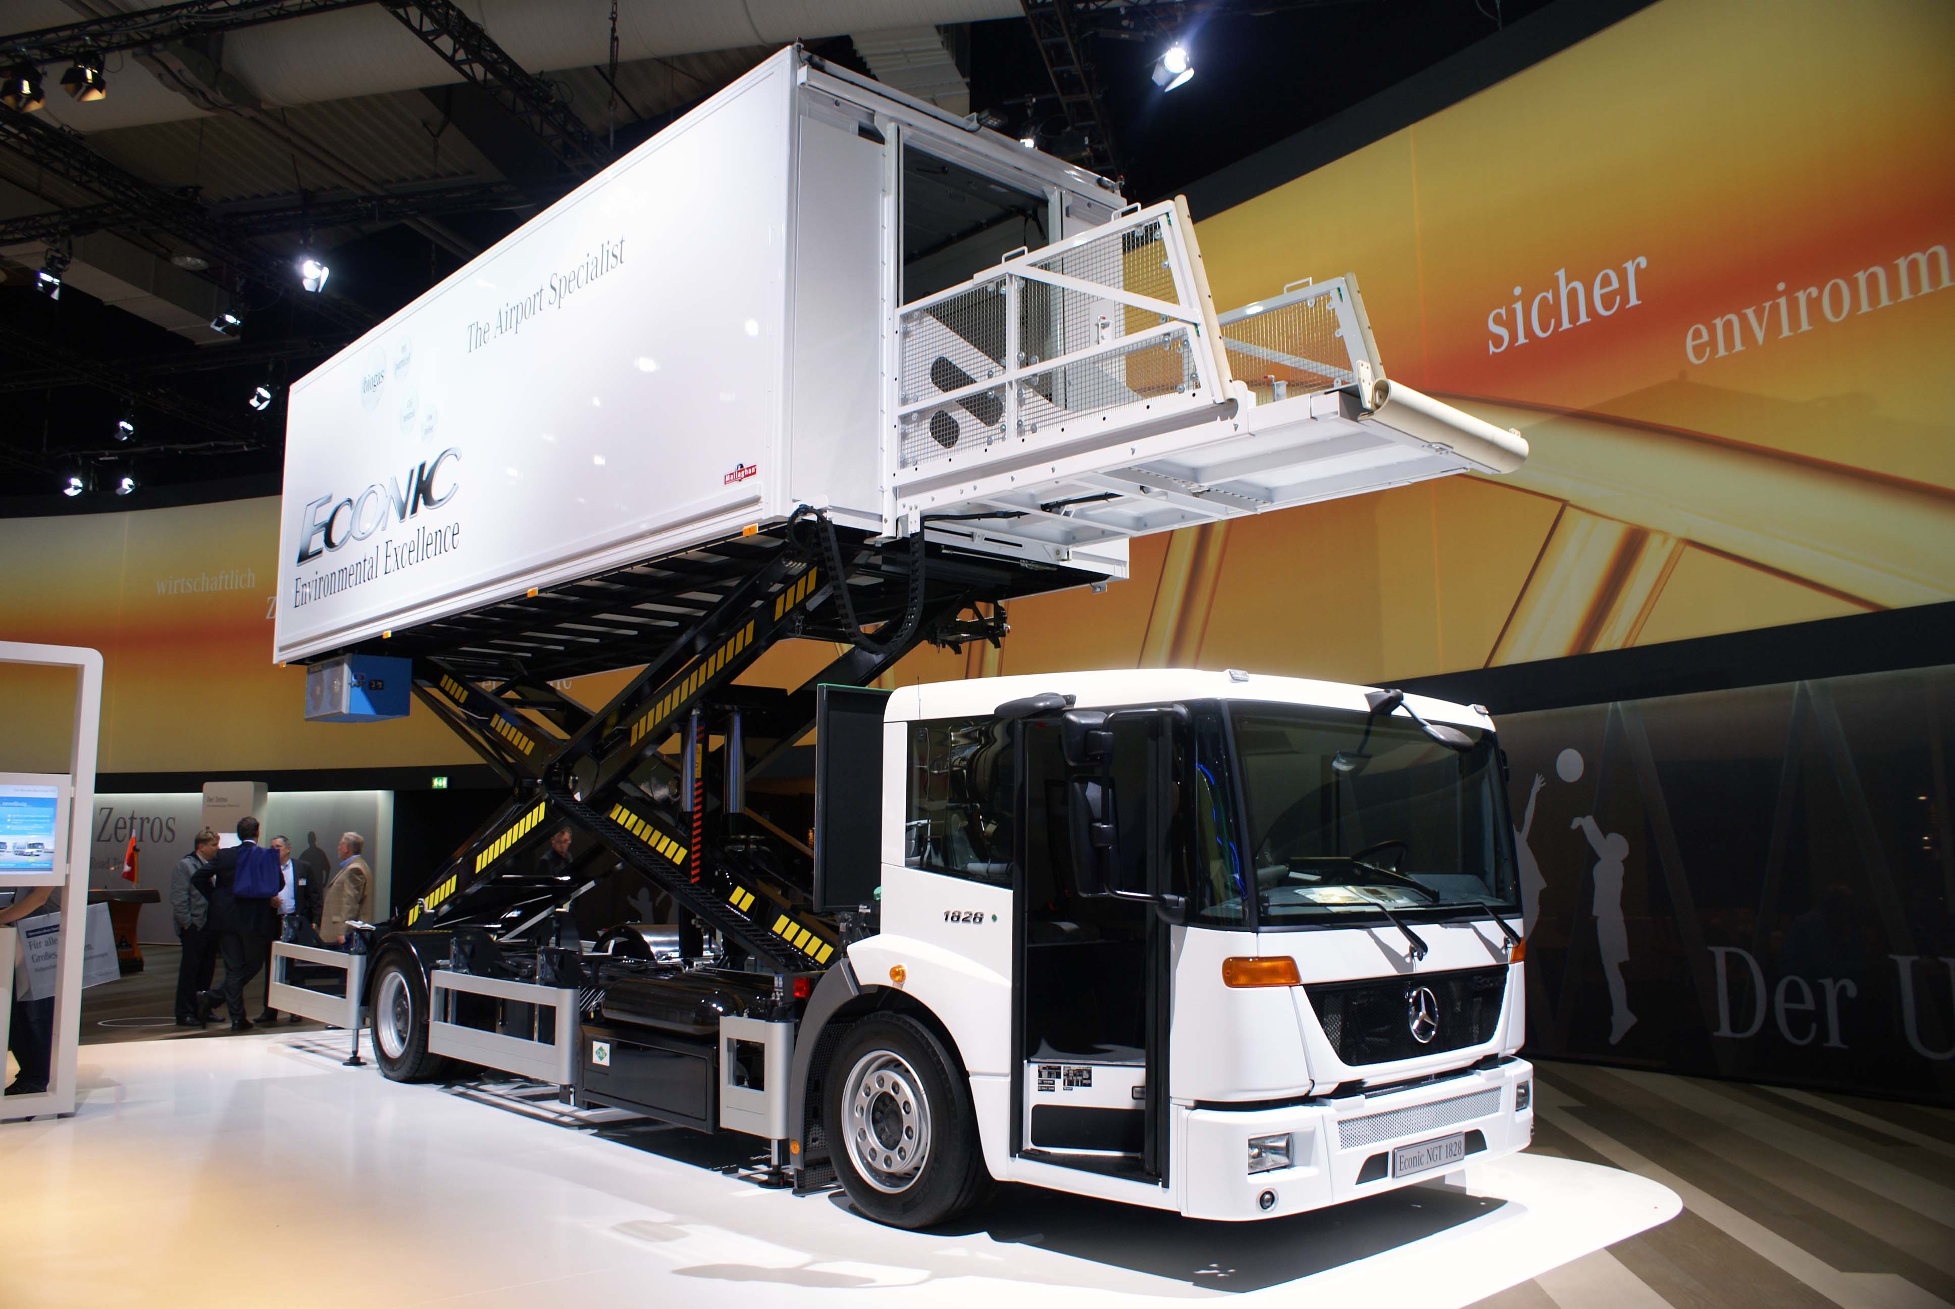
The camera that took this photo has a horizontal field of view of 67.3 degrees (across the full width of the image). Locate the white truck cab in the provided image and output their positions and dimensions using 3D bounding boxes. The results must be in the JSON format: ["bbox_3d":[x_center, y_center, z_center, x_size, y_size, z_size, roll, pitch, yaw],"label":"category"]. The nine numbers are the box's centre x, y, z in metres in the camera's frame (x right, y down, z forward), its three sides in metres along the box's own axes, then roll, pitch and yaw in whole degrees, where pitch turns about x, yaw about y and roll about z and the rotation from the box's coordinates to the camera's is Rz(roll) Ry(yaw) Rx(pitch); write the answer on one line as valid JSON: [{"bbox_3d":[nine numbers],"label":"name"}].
[{"bbox_3d":[1.016,1.301,6.756,2.578,2.355,2.334,6,-10,-42],"label":"white truck cab"}]

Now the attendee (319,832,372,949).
[{"bbox_3d":[-5.678,2.484,13.299,0.400,1.740,0.520,4,-8,-30],"label":"attendee"}]

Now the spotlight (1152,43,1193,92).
[{"bbox_3d":[1.760,-5.291,13.213,0.420,0.420,0.420,-1,35,10],"label":"spotlight"}]

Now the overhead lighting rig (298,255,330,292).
[{"bbox_3d":[-8.102,-4.654,17.900,0.430,0.430,0.430,7,24,-44],"label":"overhead lighting rig"}]

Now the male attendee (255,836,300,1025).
[{"bbox_3d":[-6.394,2.554,13.711,0.550,1.710,0.380,-2,-7,12],"label":"male attendee"}]

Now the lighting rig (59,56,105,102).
[{"bbox_3d":[-8.118,-5.234,13.315,0.420,0.420,0.420,4,-38,-32],"label":"lighting rig"}]

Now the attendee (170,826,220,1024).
[{"bbox_3d":[-7.138,2.508,13.515,0.400,1.760,0.520,0,-7,2],"label":"attendee"}]

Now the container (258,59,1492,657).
[{"bbox_3d":[-1.794,-1.543,10.181,2.538,2.487,10.150,6,-10,-42],"label":"container"}]

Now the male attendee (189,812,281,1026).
[{"bbox_3d":[-6.684,2.433,13.341,0.720,1.860,0.500,0,-7,2],"label":"male attendee"}]

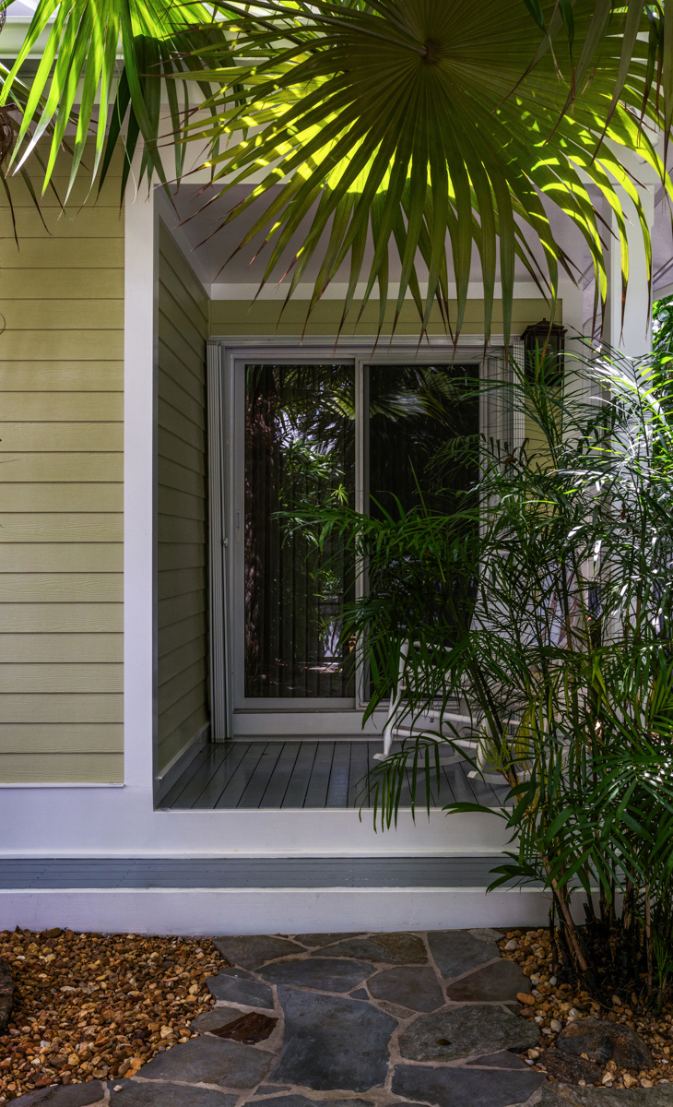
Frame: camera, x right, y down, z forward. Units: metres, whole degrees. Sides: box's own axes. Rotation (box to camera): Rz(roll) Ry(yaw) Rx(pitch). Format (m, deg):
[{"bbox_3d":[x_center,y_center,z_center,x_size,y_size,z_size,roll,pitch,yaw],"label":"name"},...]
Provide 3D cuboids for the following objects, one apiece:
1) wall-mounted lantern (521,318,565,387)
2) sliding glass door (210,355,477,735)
[{"bbox_3d":[1.068,-1.040,4.730,0.215,0.335,0.225,0,0,1],"label":"wall-mounted lantern"},{"bbox_3d":[0.155,-0.052,4.920,1.500,2.070,0.130,0,0,1],"label":"sliding glass door"}]

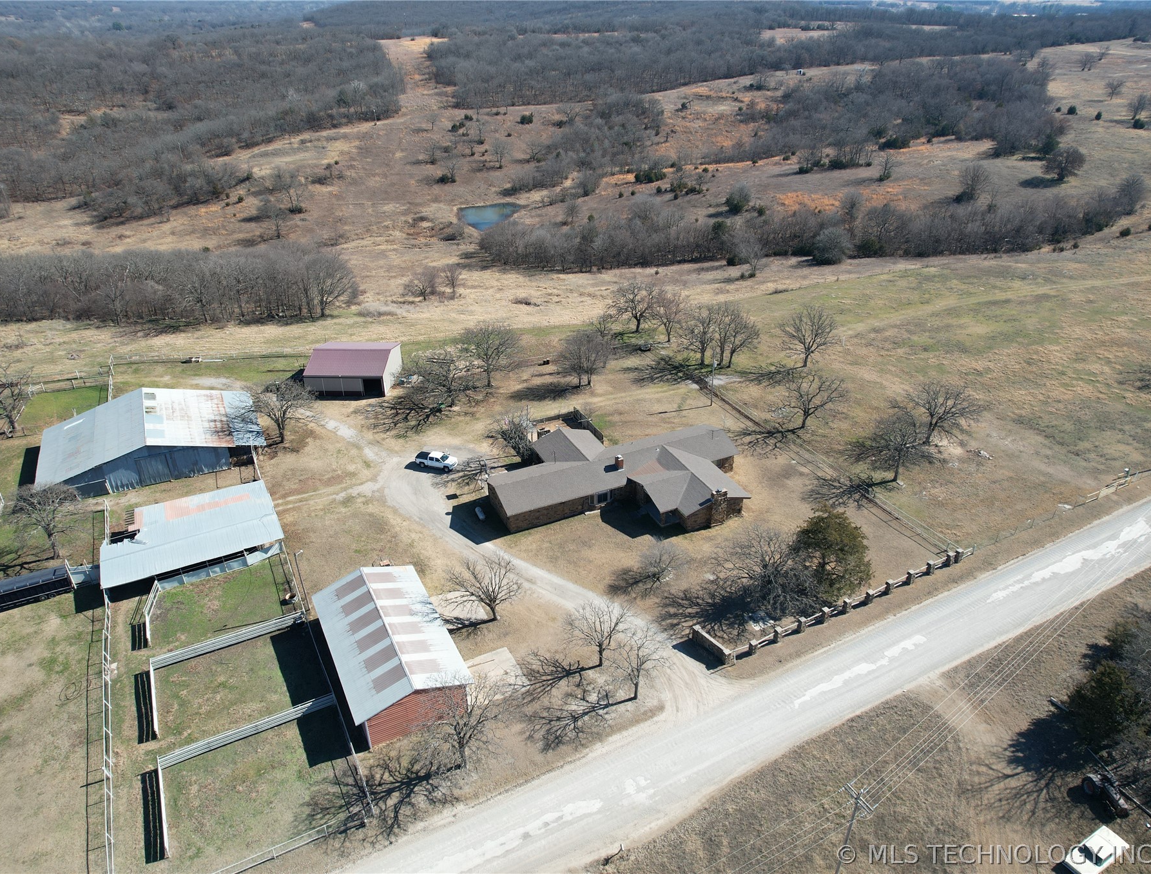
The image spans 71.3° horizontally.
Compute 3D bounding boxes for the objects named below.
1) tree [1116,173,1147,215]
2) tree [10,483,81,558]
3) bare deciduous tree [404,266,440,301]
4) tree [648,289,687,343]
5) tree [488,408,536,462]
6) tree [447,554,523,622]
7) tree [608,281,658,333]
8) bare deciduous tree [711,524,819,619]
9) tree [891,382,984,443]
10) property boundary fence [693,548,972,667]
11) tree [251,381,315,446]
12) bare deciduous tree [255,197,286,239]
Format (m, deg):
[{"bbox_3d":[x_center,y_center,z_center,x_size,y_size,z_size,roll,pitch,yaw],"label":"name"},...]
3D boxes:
[{"bbox_3d":[173.626,-75.352,249.393,8.300,12.200,8.300,0,30,0],"label":"tree"},{"bbox_3d":[-61.174,9.980,91.646,7.500,9.700,7.500,0,30,0],"label":"tree"},{"bbox_3d":[-33.257,-33.202,173.908,7.640,7.640,7.640,-6,30,-10],"label":"bare deciduous tree"},{"bbox_3d":[16.810,-21.810,146.030,6.880,9.770,6.680,3,30,6],"label":"tree"},{"bbox_3d":[-8.548,-0.228,109.137,6.380,7.970,6.060,0,31,0],"label":"tree"},{"bbox_3d":[-9.362,16.113,82.910,7.870,7.540,7.870,-4,30,-7],"label":"tree"},{"bbox_3d":[10.892,-24.554,151.384,9.620,10.240,9.620,2,30,4],"label":"tree"},{"bbox_3d":[20.479,14.214,85.937,11.400,8.200,11.400,0,30,0],"label":"bare deciduous tree"},{"bbox_3d":[51.345,-2.891,113.673,11.480,9.290,10.900,14,33,23],"label":"tree"},{"bbox_3d":[28.833,17.193,87.395,36.220,1.600,4.270,-15,33,-24],"label":"property boundary fence"},{"bbox_3d":[-40.917,-3.341,112.507,8.290,9.670,7.880,0,31,0],"label":"tree"},{"bbox_3d":[-86.692,-62.644,228.898,9.000,11.800,9.000,0,30,0],"label":"bare deciduous tree"}]

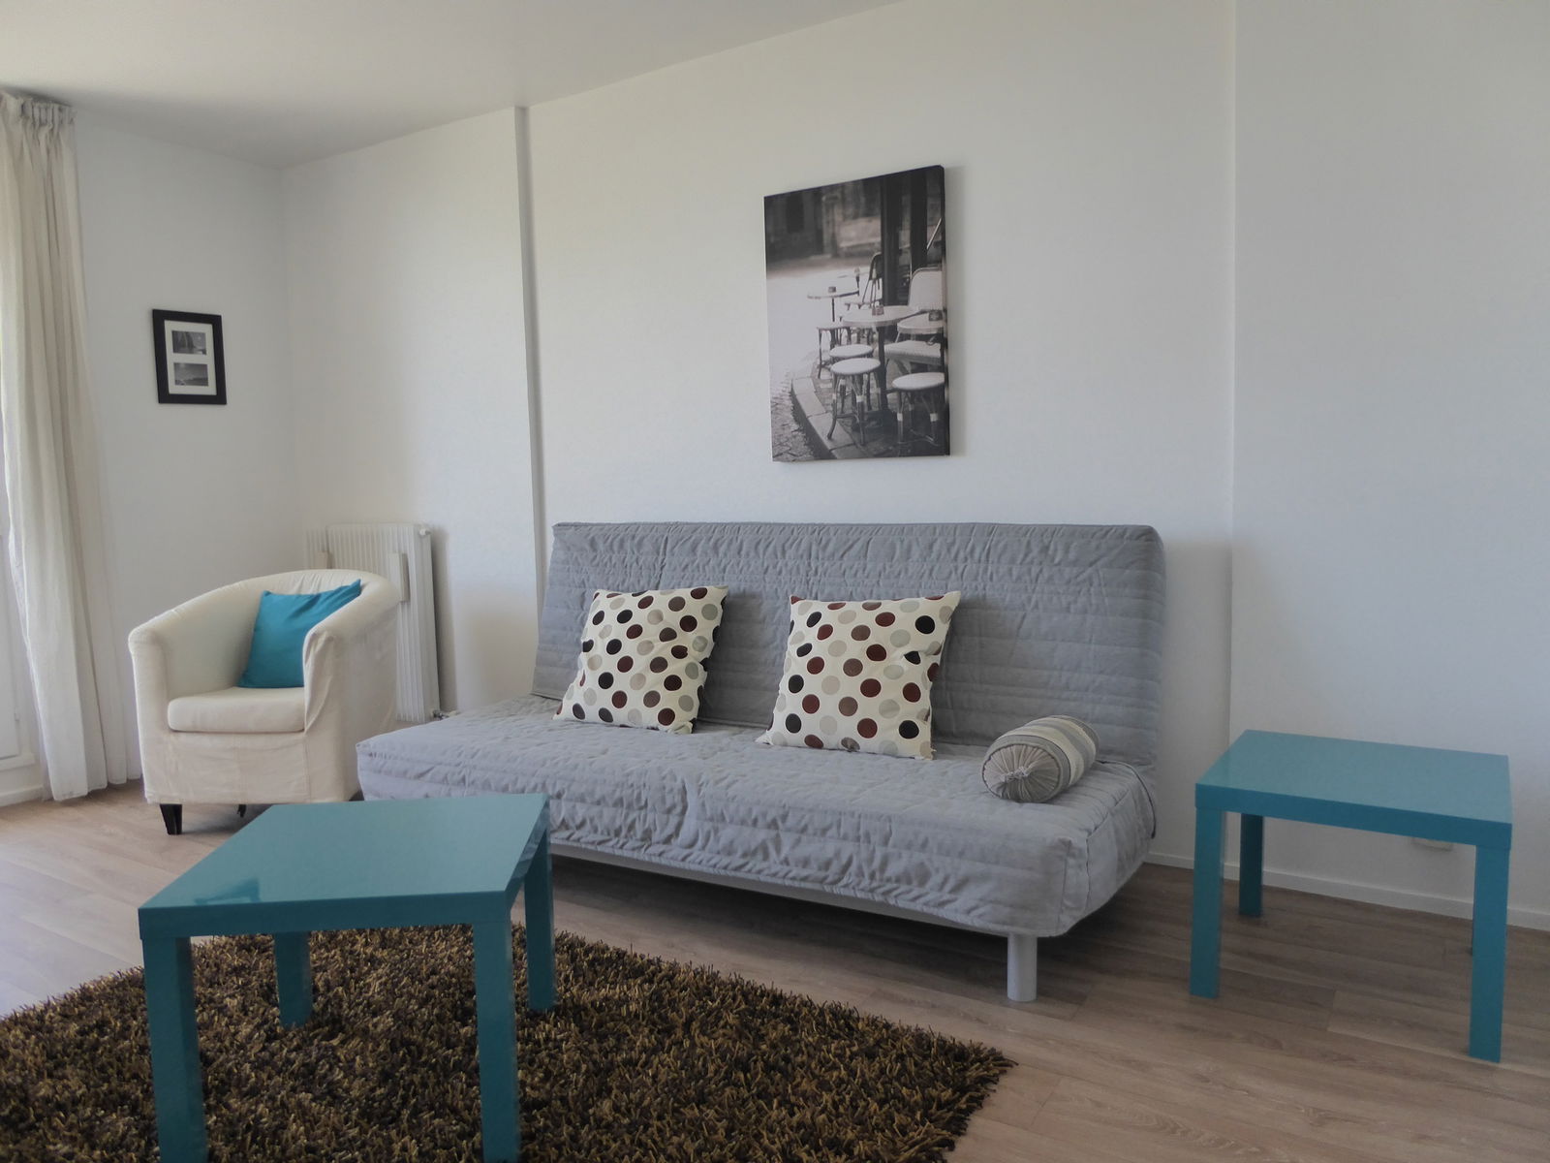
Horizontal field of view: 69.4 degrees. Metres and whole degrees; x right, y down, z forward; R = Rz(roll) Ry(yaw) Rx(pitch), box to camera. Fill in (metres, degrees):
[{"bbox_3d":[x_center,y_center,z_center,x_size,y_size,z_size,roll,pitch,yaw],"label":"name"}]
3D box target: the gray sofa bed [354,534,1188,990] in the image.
[{"bbox_3d":[-0.094,0.341,3.087,2.100,0.935,0.960,2,6,32],"label":"gray sofa bed"}]

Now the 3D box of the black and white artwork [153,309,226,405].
[{"bbox_3d":[-2.356,-0.897,4.508,0.020,0.365,0.280,2,6,32],"label":"black and white artwork"}]

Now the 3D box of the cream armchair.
[{"bbox_3d":[-1.694,0.388,3.906,0.770,0.780,0.720,-1,5,7],"label":"cream armchair"}]

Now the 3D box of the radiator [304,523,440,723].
[{"bbox_3d":[-1.703,0.171,4.681,0.720,0.790,0.110,2,6,32],"label":"radiator"}]

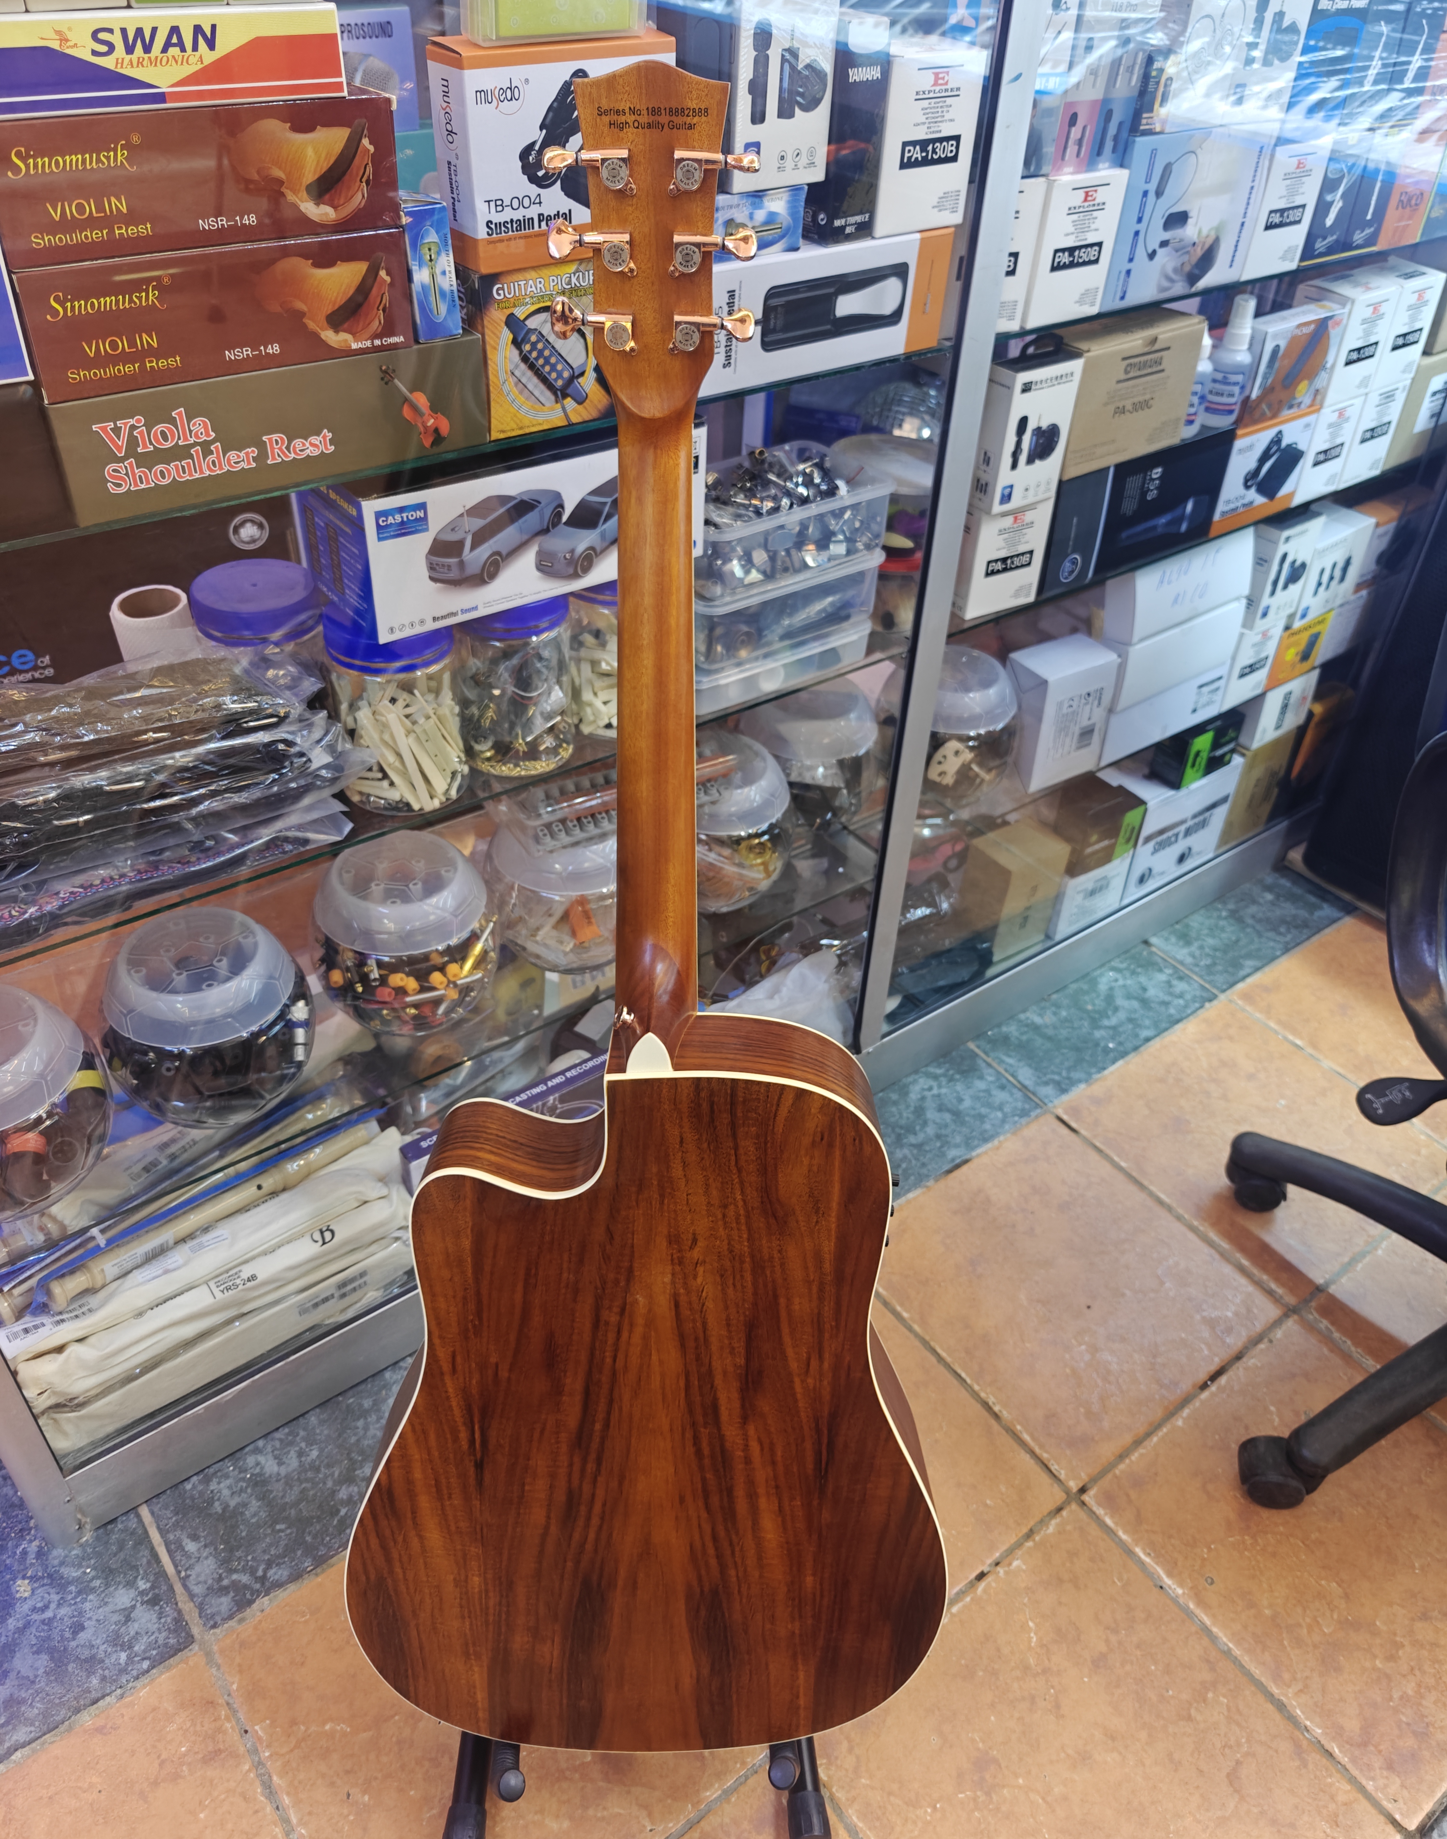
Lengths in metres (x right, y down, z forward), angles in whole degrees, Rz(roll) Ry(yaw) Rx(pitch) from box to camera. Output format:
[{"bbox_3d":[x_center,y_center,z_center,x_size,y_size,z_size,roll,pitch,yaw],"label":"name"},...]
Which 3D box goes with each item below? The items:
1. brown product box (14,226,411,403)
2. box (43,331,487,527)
[{"bbox_3d":[-0.297,-0.360,0.775,0.220,0.066,0.062,-24,46,-29],"label":"brown product box"},{"bbox_3d":[-0.274,-0.305,0.788,0.249,0.064,0.092,-24,46,-29],"label":"box"}]

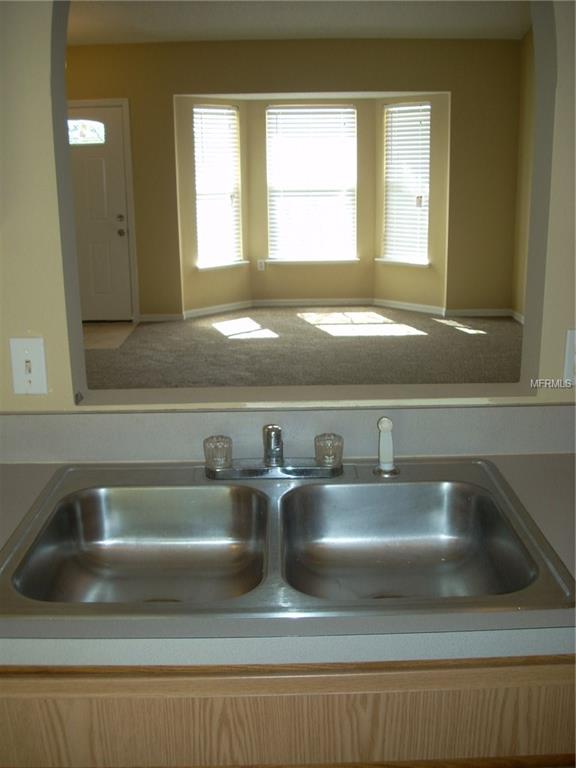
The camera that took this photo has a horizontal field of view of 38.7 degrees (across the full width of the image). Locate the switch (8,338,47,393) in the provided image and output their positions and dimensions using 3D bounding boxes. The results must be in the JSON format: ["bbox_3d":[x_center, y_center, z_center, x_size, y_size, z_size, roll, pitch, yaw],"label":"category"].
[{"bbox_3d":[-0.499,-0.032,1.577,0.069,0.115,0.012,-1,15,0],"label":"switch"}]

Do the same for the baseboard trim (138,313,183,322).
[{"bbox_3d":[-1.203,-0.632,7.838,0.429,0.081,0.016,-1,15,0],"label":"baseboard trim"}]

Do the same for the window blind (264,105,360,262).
[{"bbox_3d":[0.244,-1.991,8.222,0.894,1.500,0.056,-1,15,0],"label":"window blind"}]

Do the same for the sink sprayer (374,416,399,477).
[{"bbox_3d":[0.179,0.113,1.511,0.051,0.119,0.056,-1,15,0],"label":"sink sprayer"}]

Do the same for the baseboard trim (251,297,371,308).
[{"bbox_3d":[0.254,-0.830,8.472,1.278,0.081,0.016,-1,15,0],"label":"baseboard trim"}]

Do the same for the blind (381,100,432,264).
[{"bbox_3d":[1.155,-1.939,7.988,0.545,1.490,0.056,14,21,43],"label":"blind"}]

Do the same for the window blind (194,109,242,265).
[{"bbox_3d":[-0.671,-1.913,7.981,0.056,1.490,0.576,14,21,43],"label":"window blind"}]

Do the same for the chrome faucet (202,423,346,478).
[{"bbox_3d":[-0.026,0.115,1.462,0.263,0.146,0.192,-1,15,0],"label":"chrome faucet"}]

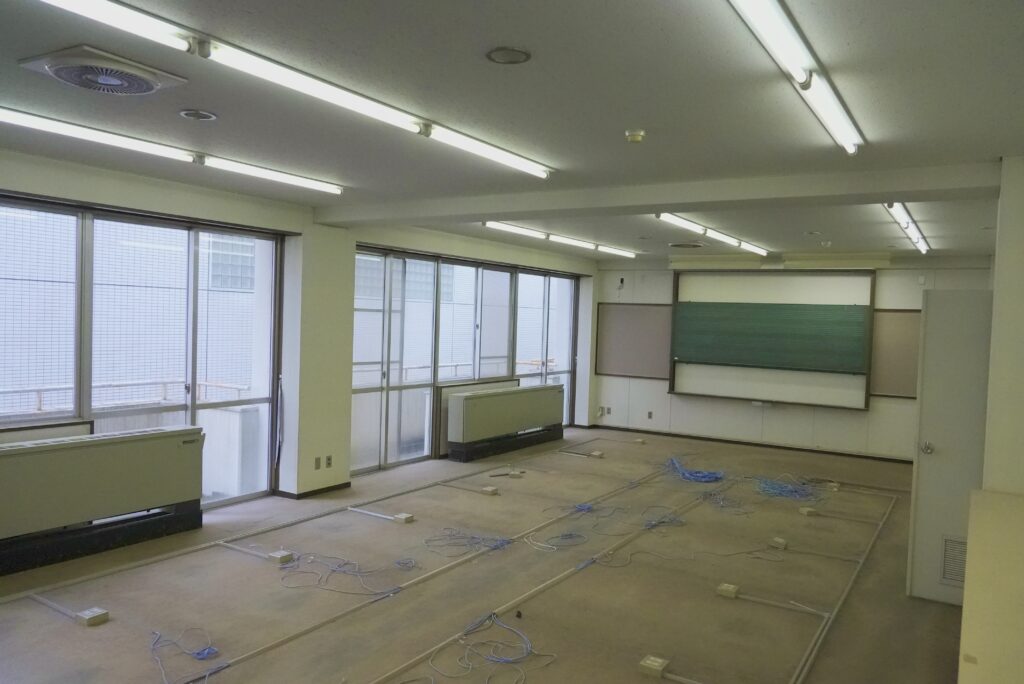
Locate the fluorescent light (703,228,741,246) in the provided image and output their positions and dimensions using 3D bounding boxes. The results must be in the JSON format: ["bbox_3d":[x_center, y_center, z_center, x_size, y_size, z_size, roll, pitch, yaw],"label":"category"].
[{"bbox_3d":[2.329,-1.129,8.113,0.100,0.085,1.230,3,2,33],"label":"fluorescent light"}]

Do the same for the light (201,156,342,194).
[{"bbox_3d":[-1.659,-1.155,5.212,0.130,0.072,1.240,3,2,32],"label":"light"}]

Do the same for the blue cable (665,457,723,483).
[{"bbox_3d":[2.084,1.461,8.495,0.606,0.140,0.734,2,2,14],"label":"blue cable"}]

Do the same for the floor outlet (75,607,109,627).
[{"bbox_3d":[-2.367,1.554,4.180,0.116,0.044,0.113,3,2,32],"label":"floor outlet"}]

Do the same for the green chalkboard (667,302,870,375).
[{"bbox_3d":[3.665,-0.083,10.690,2.692,0.930,0.050,3,2,33],"label":"green chalkboard"}]

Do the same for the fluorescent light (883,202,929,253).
[{"bbox_3d":[3.832,-1.029,7.089,0.130,0.072,3.722,3,2,32],"label":"fluorescent light"}]

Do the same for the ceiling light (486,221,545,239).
[{"bbox_3d":[0.072,-1.184,7.949,0.130,0.072,1.252,3,2,32],"label":"ceiling light"}]

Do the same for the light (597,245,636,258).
[{"bbox_3d":[1.478,-1.218,10.056,0.100,0.085,1.230,3,2,33],"label":"light"}]

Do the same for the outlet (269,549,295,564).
[{"bbox_3d":[-1.657,1.542,5.311,0.112,0.044,0.112,3,2,32],"label":"outlet"}]

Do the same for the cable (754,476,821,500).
[{"bbox_3d":[2.911,1.535,7.804,0.618,0.090,0.774,3,2,21],"label":"cable"}]

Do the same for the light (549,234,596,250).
[{"bbox_3d":[0.757,-1.195,9.032,0.130,0.072,1.269,3,2,32],"label":"light"}]

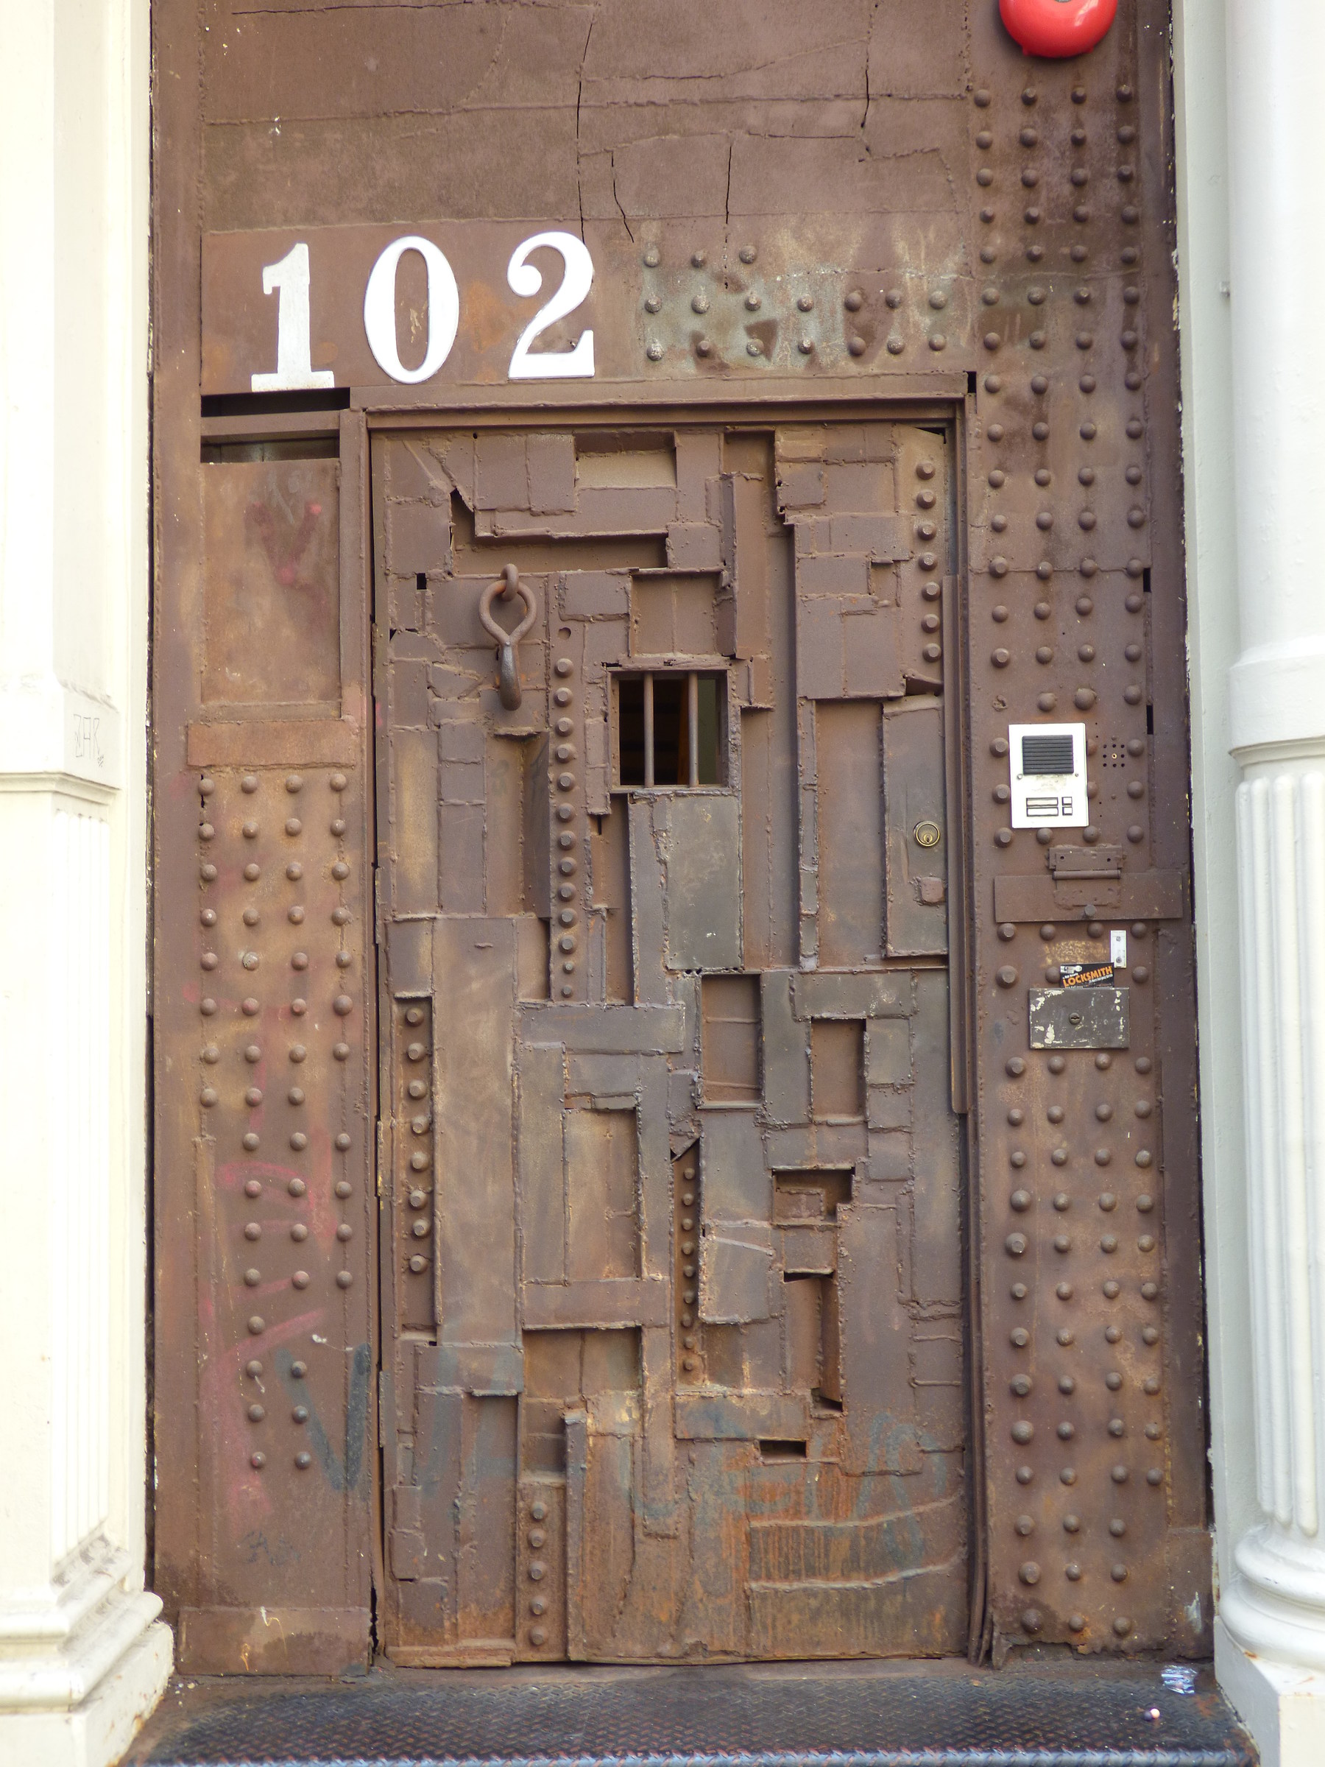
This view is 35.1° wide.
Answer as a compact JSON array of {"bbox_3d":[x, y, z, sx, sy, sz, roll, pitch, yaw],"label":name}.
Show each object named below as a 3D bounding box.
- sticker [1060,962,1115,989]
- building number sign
[{"bbox_3d":[0.709,0.155,3.488,0.090,0.044,0.004,-1,-3,1],"label":"sticker"},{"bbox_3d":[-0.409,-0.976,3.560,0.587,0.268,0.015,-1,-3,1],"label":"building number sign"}]

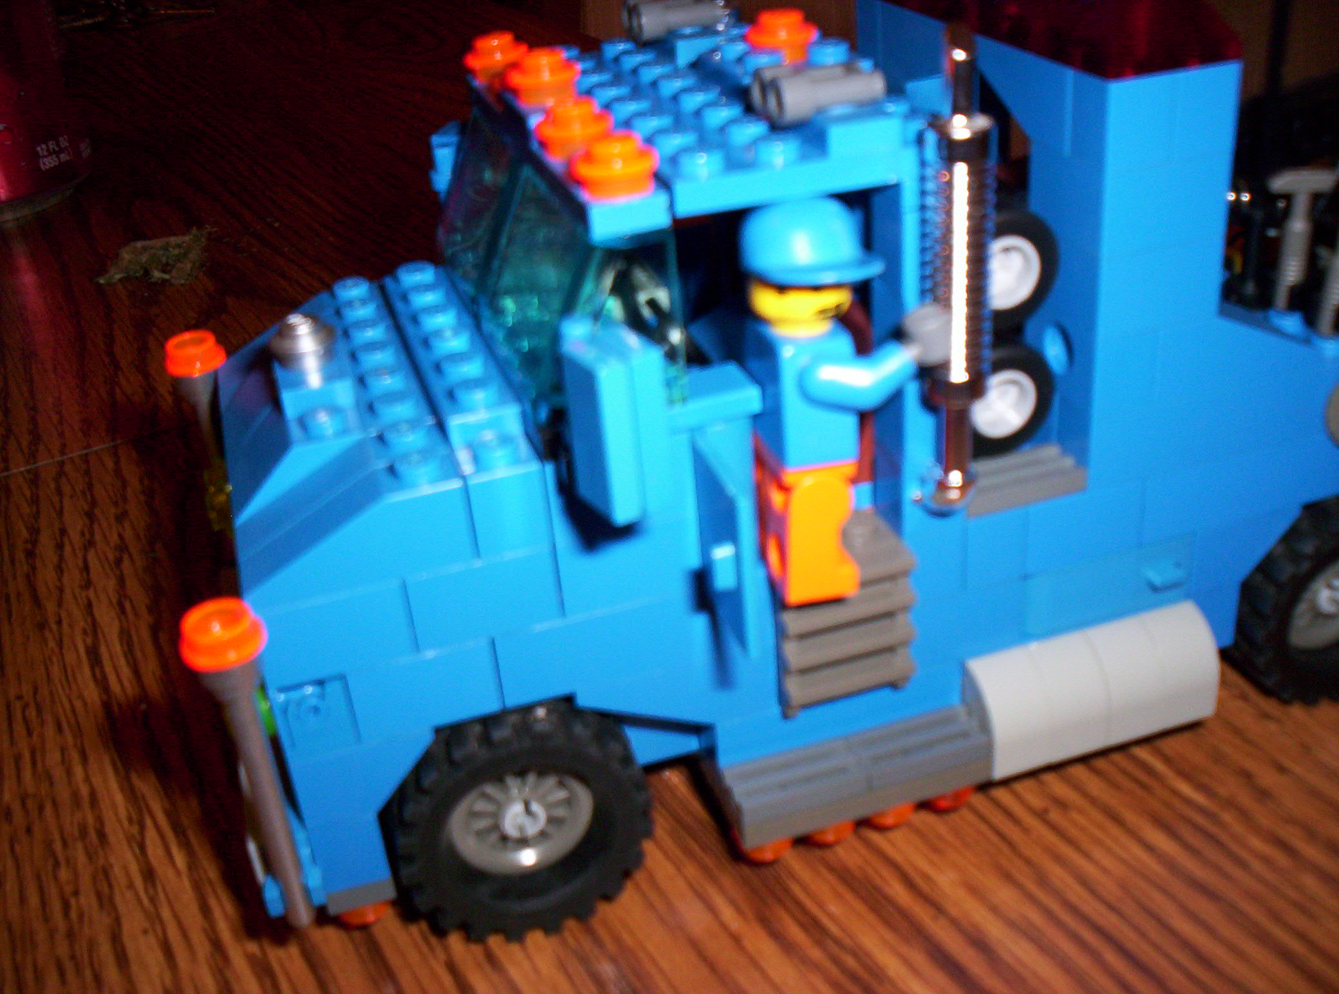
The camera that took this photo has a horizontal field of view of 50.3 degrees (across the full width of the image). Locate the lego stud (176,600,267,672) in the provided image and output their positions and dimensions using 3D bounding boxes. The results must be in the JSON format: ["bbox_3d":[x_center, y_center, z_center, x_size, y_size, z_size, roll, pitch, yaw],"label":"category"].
[{"bbox_3d":[-0.044,0.013,0.139,0.008,0.005,0.008,-13,30,-13],"label":"lego stud"}]

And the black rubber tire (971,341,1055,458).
[{"bbox_3d":[0.039,-0.012,0.171,0.014,0.014,0.005,-13,30,-13],"label":"black rubber tire"}]

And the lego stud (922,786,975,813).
[{"bbox_3d":[0.035,0.035,0.178,0.008,0.004,0.008,-13,30,-13],"label":"lego stud"}]

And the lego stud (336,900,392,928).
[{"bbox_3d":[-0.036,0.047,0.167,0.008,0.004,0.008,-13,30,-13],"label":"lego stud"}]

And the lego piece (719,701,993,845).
[{"bbox_3d":[0.023,0.033,0.172,0.032,0.006,0.008,-13,30,-13],"label":"lego piece"}]

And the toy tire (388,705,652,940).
[{"bbox_3d":[-0.017,0.036,0.166,0.030,0.030,0.014,-13,30,-13],"label":"toy tire"}]

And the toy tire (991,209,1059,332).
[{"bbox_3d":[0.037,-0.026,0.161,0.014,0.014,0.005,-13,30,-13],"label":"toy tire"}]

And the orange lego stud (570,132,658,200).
[{"bbox_3d":[-0.005,-0.032,0.137,0.008,0.005,0.008,-4,29,2],"label":"orange lego stud"}]

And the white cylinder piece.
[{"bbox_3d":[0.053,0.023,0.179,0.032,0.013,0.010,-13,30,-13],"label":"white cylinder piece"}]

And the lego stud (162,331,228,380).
[{"bbox_3d":[-0.065,-0.020,0.197,0.008,0.005,0.008,-13,30,-13],"label":"lego stud"}]

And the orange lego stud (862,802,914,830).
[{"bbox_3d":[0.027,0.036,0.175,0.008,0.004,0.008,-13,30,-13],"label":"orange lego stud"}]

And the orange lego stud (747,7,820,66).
[{"bbox_3d":[0.013,-0.053,0.166,0.008,0.005,0.008,-4,29,2],"label":"orange lego stud"}]

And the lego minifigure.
[{"bbox_3d":[0.019,-0.012,0.155,0.021,0.042,0.022,-10,30,-7],"label":"lego minifigure"}]

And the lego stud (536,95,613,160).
[{"bbox_3d":[-0.010,-0.039,0.151,0.008,0.005,0.008,-4,29,3],"label":"lego stud"}]

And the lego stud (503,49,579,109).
[{"bbox_3d":[-0.014,-0.047,0.160,0.008,0.005,0.008,-13,30,-13],"label":"lego stud"}]

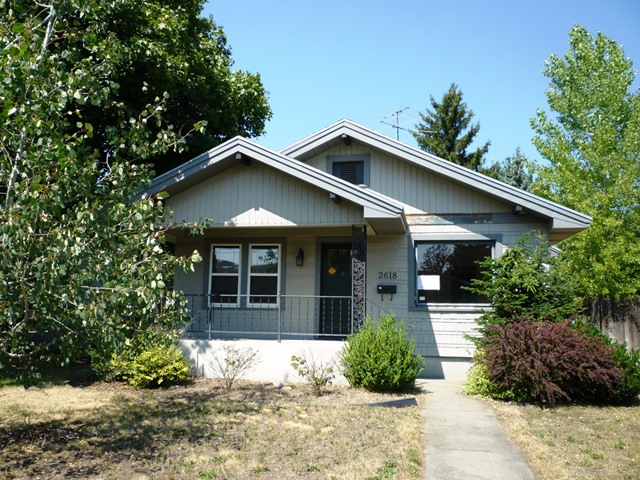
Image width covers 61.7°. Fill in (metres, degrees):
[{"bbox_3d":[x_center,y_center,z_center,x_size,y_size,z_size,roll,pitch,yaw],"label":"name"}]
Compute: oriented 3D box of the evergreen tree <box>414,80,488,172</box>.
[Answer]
[{"bbox_3d":[7.624,-1.948,30.620,5.600,14.780,5.600,0,-8,11],"label":"evergreen tree"}]

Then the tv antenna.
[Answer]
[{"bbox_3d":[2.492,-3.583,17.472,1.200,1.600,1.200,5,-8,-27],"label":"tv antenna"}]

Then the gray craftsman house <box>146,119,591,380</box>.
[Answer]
[{"bbox_3d":[1.268,0.632,14.993,9.500,5.400,11.200,0,-8,11],"label":"gray craftsman house"}]

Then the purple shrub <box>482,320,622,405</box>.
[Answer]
[{"bbox_3d":[3.791,1.947,8.747,2.020,1.250,1.600,0,-8,11],"label":"purple shrub"}]

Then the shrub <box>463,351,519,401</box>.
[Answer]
[{"bbox_3d":[2.786,2.176,8.765,0.920,0.760,0.820,0,-8,11],"label":"shrub"}]

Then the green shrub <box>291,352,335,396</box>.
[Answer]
[{"bbox_3d":[-0.121,2.155,8.740,0.720,0.680,0.680,0,-8,11],"label":"green shrub"}]

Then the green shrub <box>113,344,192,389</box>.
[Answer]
[{"bbox_3d":[-2.987,2.192,9.574,1.380,0.710,1.100,0,-8,11],"label":"green shrub"}]

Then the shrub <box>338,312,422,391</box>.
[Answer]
[{"bbox_3d":[1.072,1.931,9.197,1.400,1.290,1.330,0,-8,11],"label":"shrub"}]

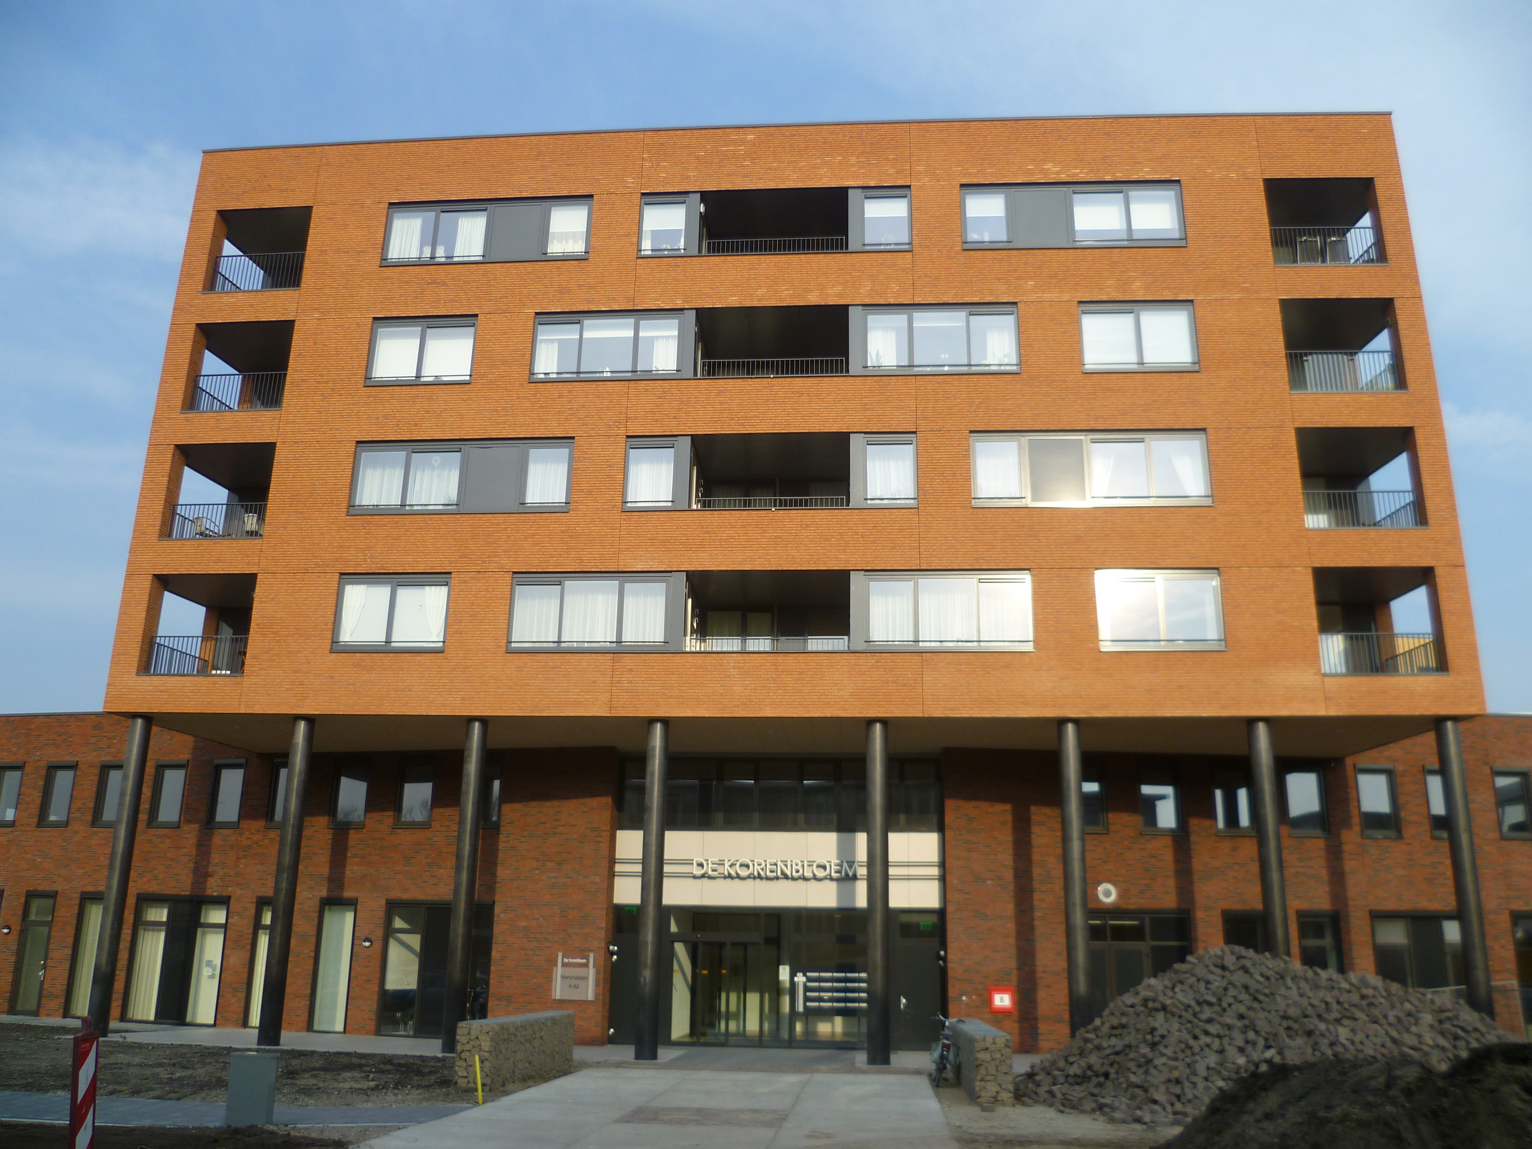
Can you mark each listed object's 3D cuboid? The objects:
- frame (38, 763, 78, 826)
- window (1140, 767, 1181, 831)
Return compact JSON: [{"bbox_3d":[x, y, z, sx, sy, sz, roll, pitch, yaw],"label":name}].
[{"bbox_3d":[-18.226,5.670,31.898,0.944,1.685,0.150,-3,-18,13],"label":"frame"},{"bbox_3d":[8.821,5.038,27.666,0.983,1.480,0.120,2,-17,-4],"label":"window"}]

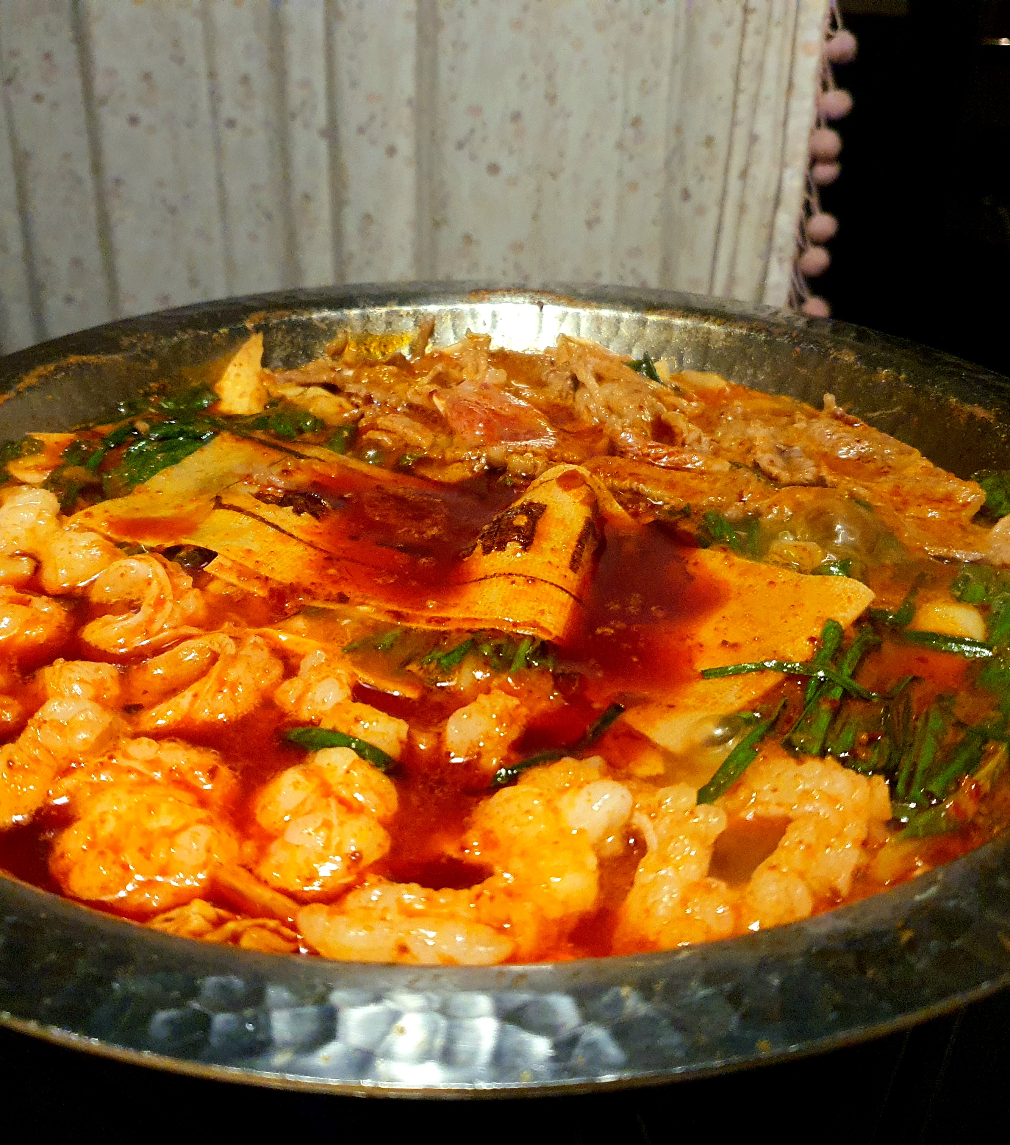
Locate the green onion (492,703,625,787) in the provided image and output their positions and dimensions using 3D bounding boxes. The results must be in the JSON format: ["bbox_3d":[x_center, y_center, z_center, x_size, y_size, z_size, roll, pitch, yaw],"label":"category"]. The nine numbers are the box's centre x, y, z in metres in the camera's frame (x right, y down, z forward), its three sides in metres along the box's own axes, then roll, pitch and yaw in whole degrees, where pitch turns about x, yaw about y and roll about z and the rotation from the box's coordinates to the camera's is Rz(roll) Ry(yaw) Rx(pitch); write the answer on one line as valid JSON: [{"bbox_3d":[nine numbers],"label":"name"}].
[{"bbox_3d":[0.010,0.031,0.204,0.030,0.004,0.006,-23,37,-35],"label":"green onion"}]

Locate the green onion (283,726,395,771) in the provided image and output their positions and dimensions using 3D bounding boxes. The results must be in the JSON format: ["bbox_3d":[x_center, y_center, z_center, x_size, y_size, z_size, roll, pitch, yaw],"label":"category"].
[{"bbox_3d":[-0.030,0.031,0.205,0.022,0.004,0.006,14,32,23],"label":"green onion"}]

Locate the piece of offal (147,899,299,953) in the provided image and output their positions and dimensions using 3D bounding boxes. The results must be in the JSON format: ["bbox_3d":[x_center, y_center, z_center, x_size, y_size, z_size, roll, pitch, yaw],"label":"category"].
[{"bbox_3d":[-0.042,0.055,0.170,0.023,0.009,0.012,5,30,9],"label":"piece of offal"}]

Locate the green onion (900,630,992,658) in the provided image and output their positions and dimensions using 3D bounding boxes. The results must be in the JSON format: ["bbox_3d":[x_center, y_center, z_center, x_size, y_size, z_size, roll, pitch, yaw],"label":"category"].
[{"bbox_3d":[0.090,0.015,0.234,0.018,0.004,0.004,9,31,15],"label":"green onion"}]

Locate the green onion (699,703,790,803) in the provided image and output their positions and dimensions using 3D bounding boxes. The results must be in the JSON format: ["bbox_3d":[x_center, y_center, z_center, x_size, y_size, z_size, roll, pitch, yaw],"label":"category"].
[{"bbox_3d":[0.043,0.031,0.203,0.005,0.004,0.031,20,35,31],"label":"green onion"}]

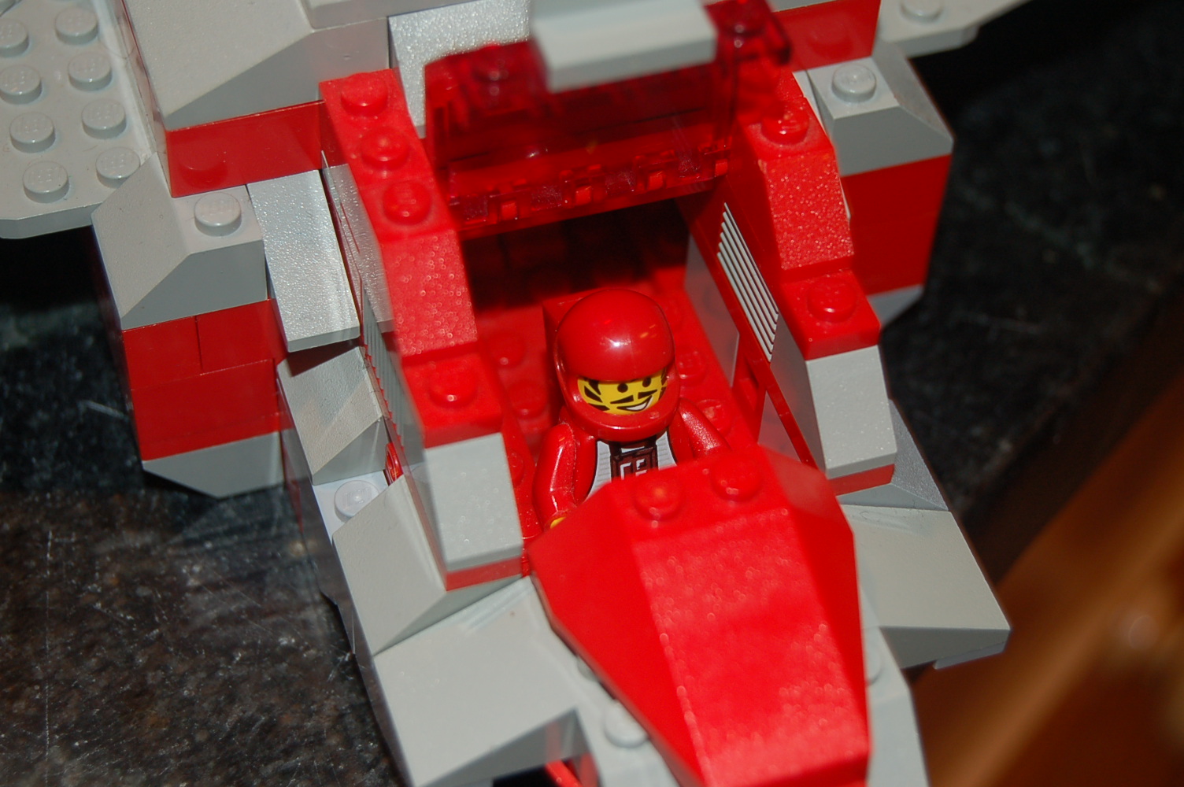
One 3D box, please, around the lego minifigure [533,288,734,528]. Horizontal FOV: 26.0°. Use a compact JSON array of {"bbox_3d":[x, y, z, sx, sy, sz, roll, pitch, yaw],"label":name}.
[{"bbox_3d":[0.003,0.005,0.273,0.021,0.031,0.021,-13,52,-14],"label":"lego minifigure"}]

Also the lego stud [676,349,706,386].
[{"bbox_3d":[0.011,-0.003,0.287,0.005,0.002,0.005,2,50,-2],"label":"lego stud"}]

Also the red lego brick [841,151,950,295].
[{"bbox_3d":[0.031,-0.024,0.305,0.016,0.022,0.016,-13,52,-14],"label":"red lego brick"}]

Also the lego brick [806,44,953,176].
[{"bbox_3d":[0.031,-0.035,0.292,0.016,0.011,0.016,-13,52,-14],"label":"lego brick"}]

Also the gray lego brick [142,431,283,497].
[{"bbox_3d":[-0.046,0.003,0.299,0.016,0.010,0.016,-13,52,-13],"label":"gray lego brick"}]

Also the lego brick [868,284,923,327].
[{"bbox_3d":[0.030,-0.014,0.317,0.016,0.010,0.016,-13,52,-13],"label":"lego brick"}]

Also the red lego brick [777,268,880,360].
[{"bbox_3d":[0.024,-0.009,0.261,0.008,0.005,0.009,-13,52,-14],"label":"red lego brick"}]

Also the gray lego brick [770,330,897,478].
[{"bbox_3d":[0.025,-0.001,0.264,0.008,0.010,0.016,-13,52,-14],"label":"gray lego brick"}]

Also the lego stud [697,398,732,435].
[{"bbox_3d":[0.013,0.003,0.282,0.005,0.002,0.005,2,50,-2],"label":"lego stud"}]

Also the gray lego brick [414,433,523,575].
[{"bbox_3d":[-0.013,0.008,0.255,0.008,0.010,0.015,-13,52,-13],"label":"gray lego brick"}]

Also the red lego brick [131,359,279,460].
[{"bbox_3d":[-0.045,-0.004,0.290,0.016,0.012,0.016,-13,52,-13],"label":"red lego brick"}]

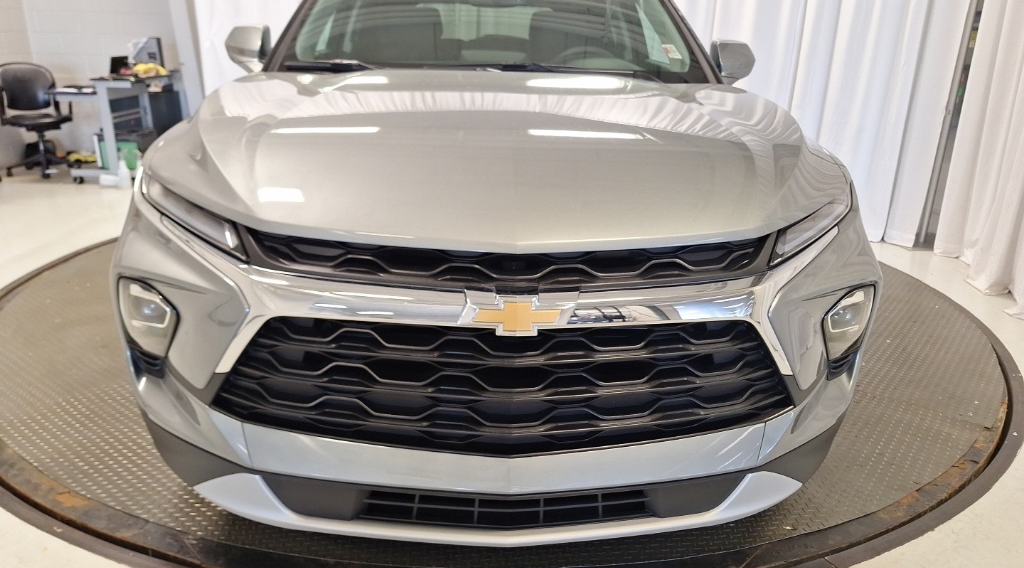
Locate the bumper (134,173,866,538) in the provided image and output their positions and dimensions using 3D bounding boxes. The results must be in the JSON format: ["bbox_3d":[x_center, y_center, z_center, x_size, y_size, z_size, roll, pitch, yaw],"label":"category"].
[{"bbox_3d":[-0.009,0.156,1.557,1.860,0.710,0.600,0,19,-3],"label":"bumper"}]

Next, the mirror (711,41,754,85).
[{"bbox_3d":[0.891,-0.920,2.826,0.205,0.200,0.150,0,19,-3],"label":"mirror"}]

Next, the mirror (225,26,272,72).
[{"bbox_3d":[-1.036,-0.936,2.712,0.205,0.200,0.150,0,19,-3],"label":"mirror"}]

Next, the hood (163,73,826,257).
[{"bbox_3d":[-0.018,-0.400,1.789,1.700,0.300,1.280,0,19,-3],"label":"hood"}]

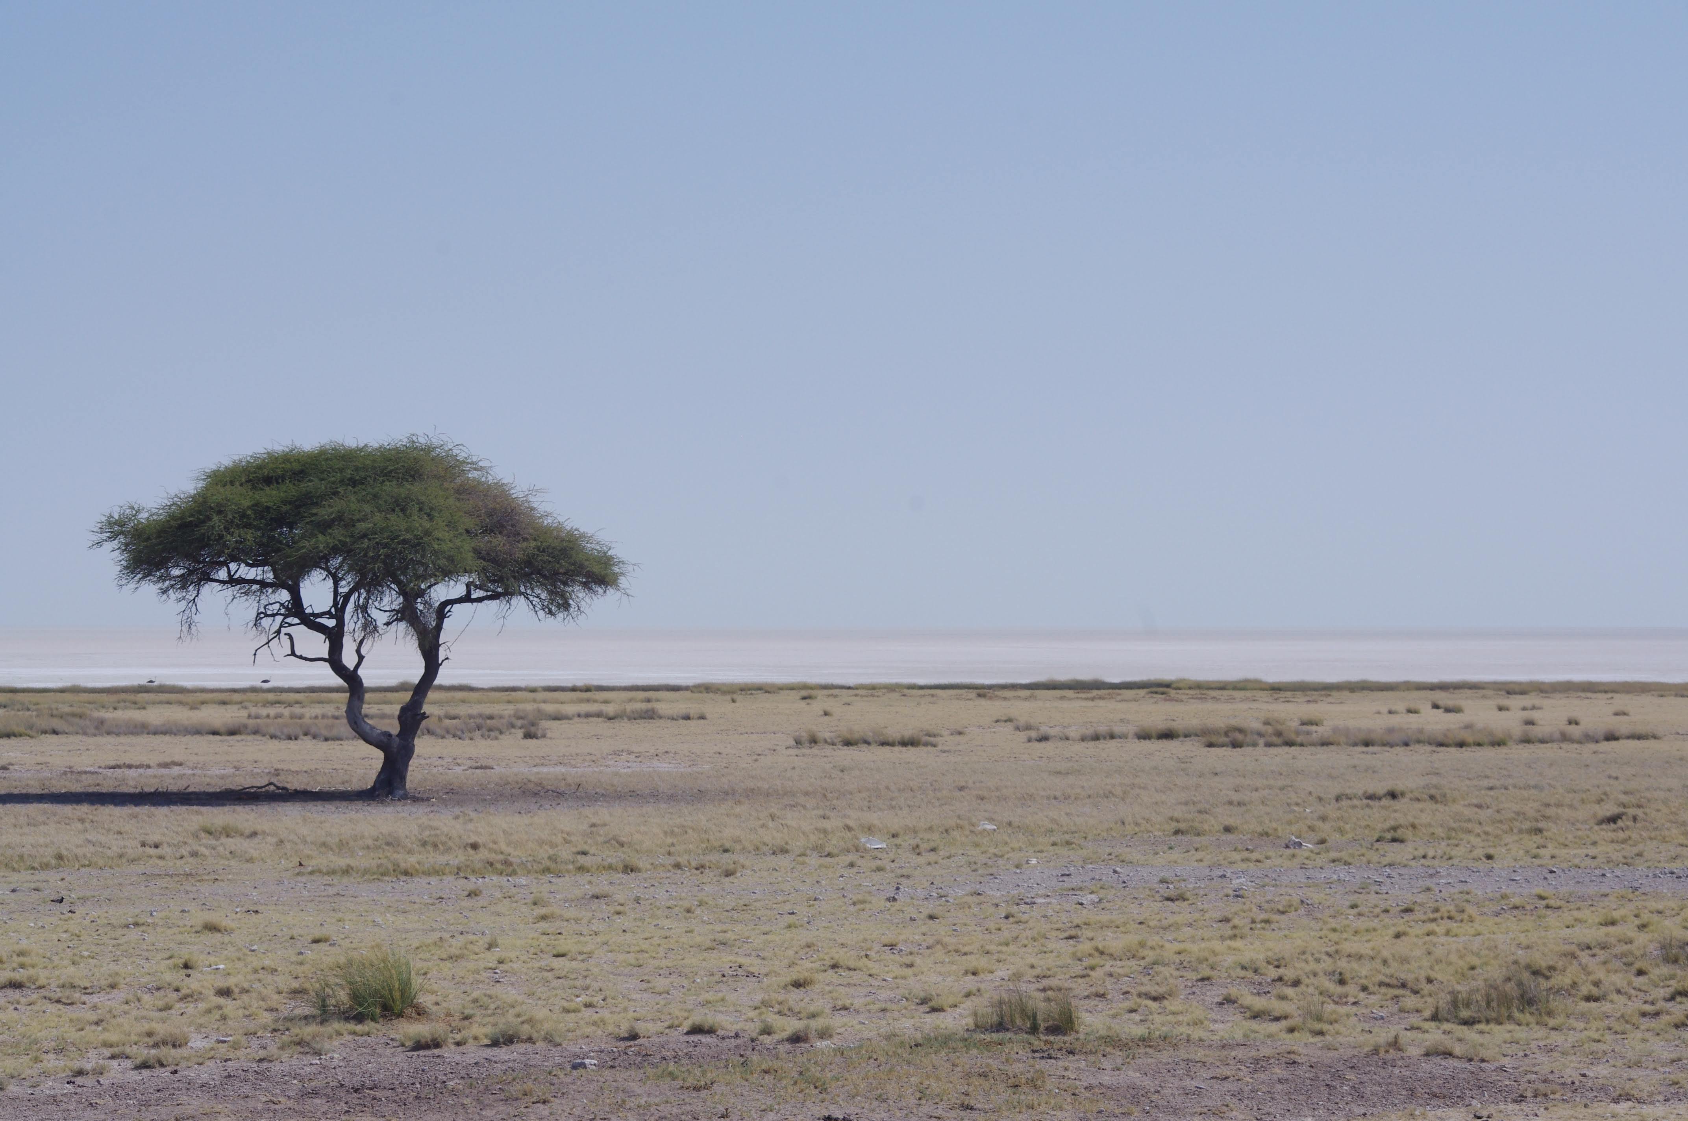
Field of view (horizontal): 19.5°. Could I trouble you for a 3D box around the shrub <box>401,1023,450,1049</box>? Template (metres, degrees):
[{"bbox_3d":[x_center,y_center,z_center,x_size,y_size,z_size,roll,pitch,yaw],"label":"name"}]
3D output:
[{"bbox_3d":[-2.478,2.810,29.059,0.288,0.140,0.260,0,-1,0],"label":"shrub"}]

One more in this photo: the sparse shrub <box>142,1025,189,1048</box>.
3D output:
[{"bbox_3d":[-4.023,2.822,29.152,0.281,0.118,0.253,0,-1,0],"label":"sparse shrub"}]

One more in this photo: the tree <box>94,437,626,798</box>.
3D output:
[{"bbox_3d":[-7.382,0.875,75.000,8.106,5.491,7.400,0,-1,0],"label":"tree"}]

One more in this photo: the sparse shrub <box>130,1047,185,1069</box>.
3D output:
[{"bbox_3d":[-3.871,2.807,27.727,0.312,0.102,0.281,0,-1,0],"label":"sparse shrub"}]

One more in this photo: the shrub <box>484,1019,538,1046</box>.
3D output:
[{"bbox_3d":[-1.983,2.813,29.341,0.307,0.141,0.276,0,-1,0],"label":"shrub"}]

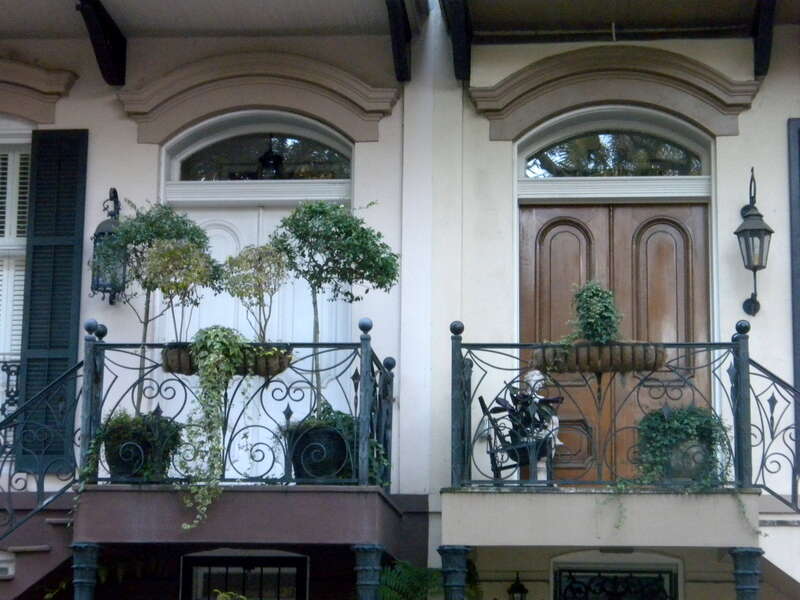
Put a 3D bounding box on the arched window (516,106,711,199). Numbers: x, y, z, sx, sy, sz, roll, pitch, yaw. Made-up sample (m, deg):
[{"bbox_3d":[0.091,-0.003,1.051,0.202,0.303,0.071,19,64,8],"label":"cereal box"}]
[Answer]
[{"bbox_3d":[1.650,-1.111,15.230,1.483,0.734,0.250,0,-12,5],"label":"arched window"}]

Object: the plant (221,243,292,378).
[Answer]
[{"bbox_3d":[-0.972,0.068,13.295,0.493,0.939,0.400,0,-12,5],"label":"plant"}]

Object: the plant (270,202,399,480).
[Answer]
[{"bbox_3d":[-0.460,0.321,13.726,0.902,2.069,0.800,0,-12,5],"label":"plant"}]

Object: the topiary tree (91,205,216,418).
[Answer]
[{"bbox_3d":[-1.753,0.038,13.962,0.911,1.538,0.800,0,-12,5],"label":"topiary tree"}]

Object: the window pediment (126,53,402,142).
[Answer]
[{"bbox_3d":[-1.099,-1.569,15.325,2.153,0.641,0.270,0,-12,5],"label":"window pediment"}]

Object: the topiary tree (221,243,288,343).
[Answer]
[{"bbox_3d":[-0.989,-0.053,13.342,0.467,0.694,0.420,0,-12,5],"label":"topiary tree"}]

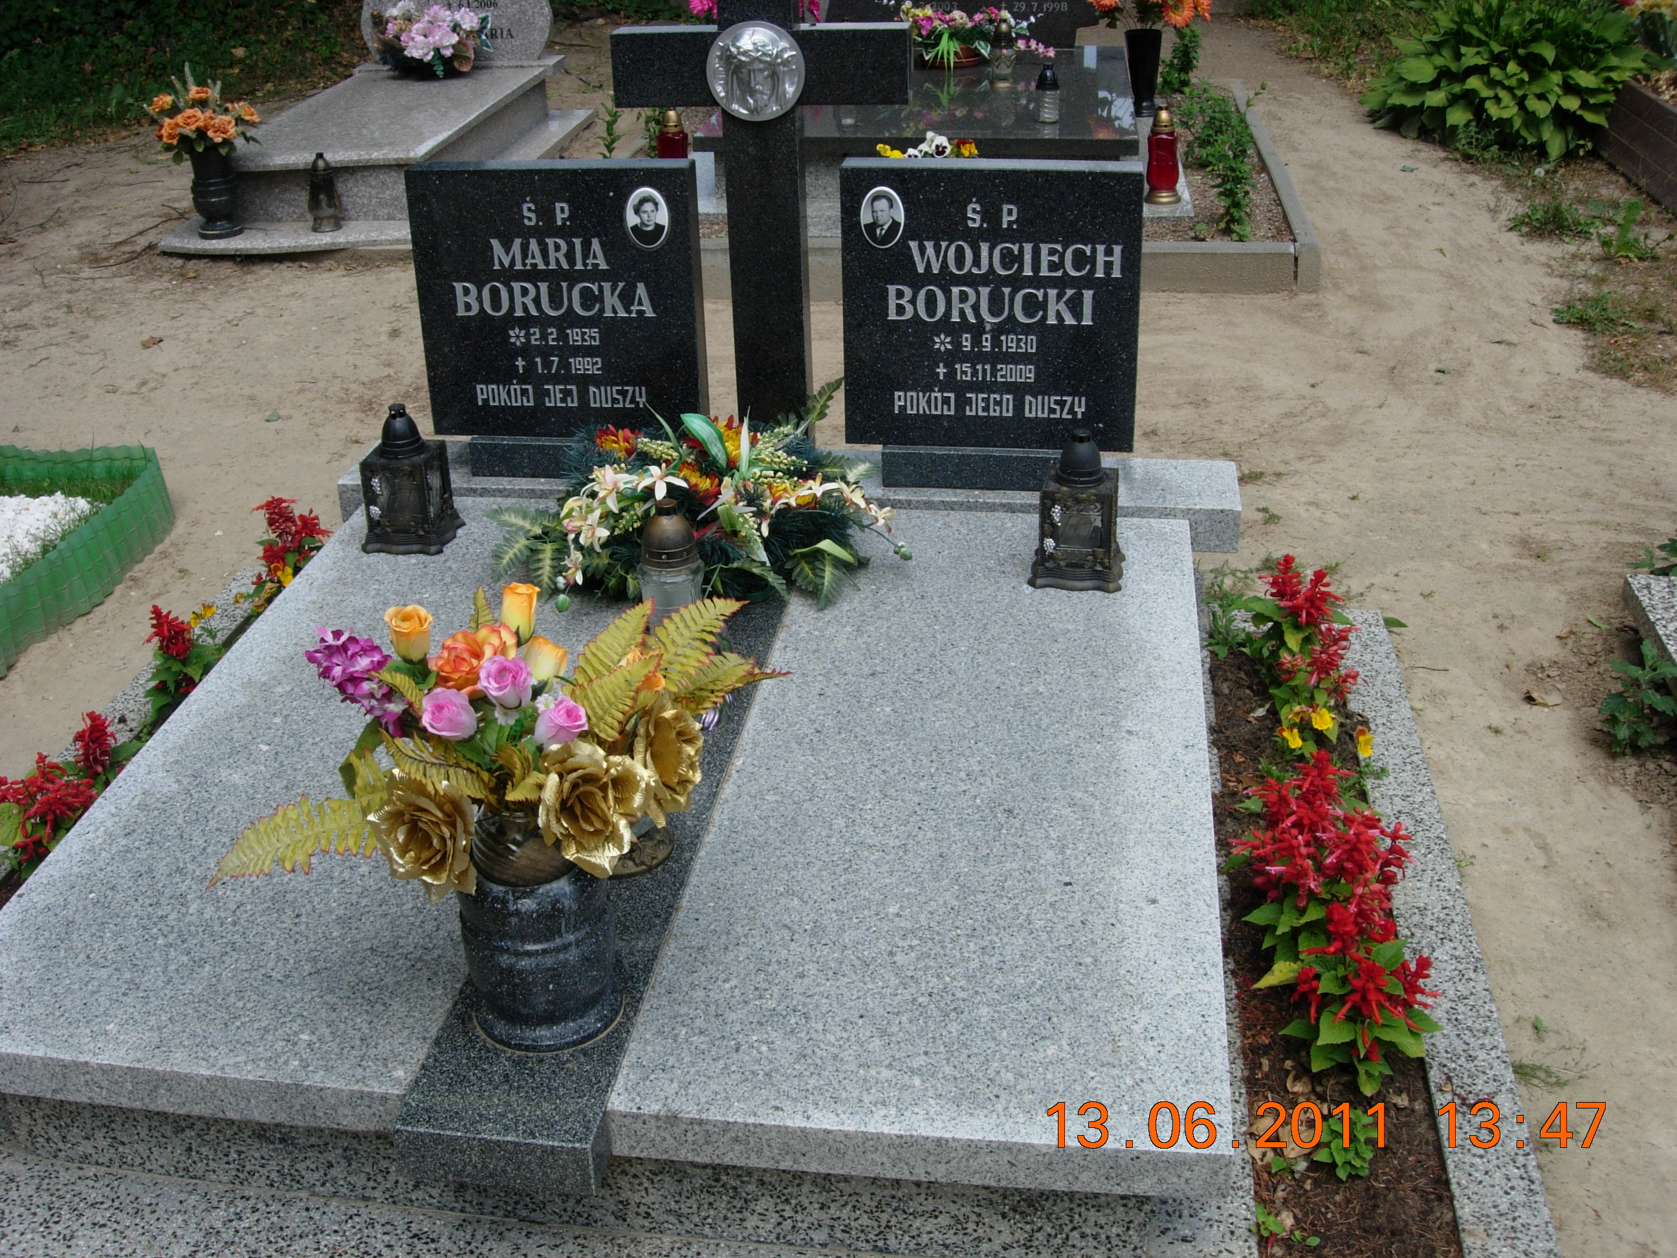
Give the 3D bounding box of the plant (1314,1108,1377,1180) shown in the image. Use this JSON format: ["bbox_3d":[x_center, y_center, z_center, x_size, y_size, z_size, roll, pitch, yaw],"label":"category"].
[{"bbox_3d":[0.588,0.584,2.127,0.073,0.053,0.073,2,27,8],"label":"plant"}]

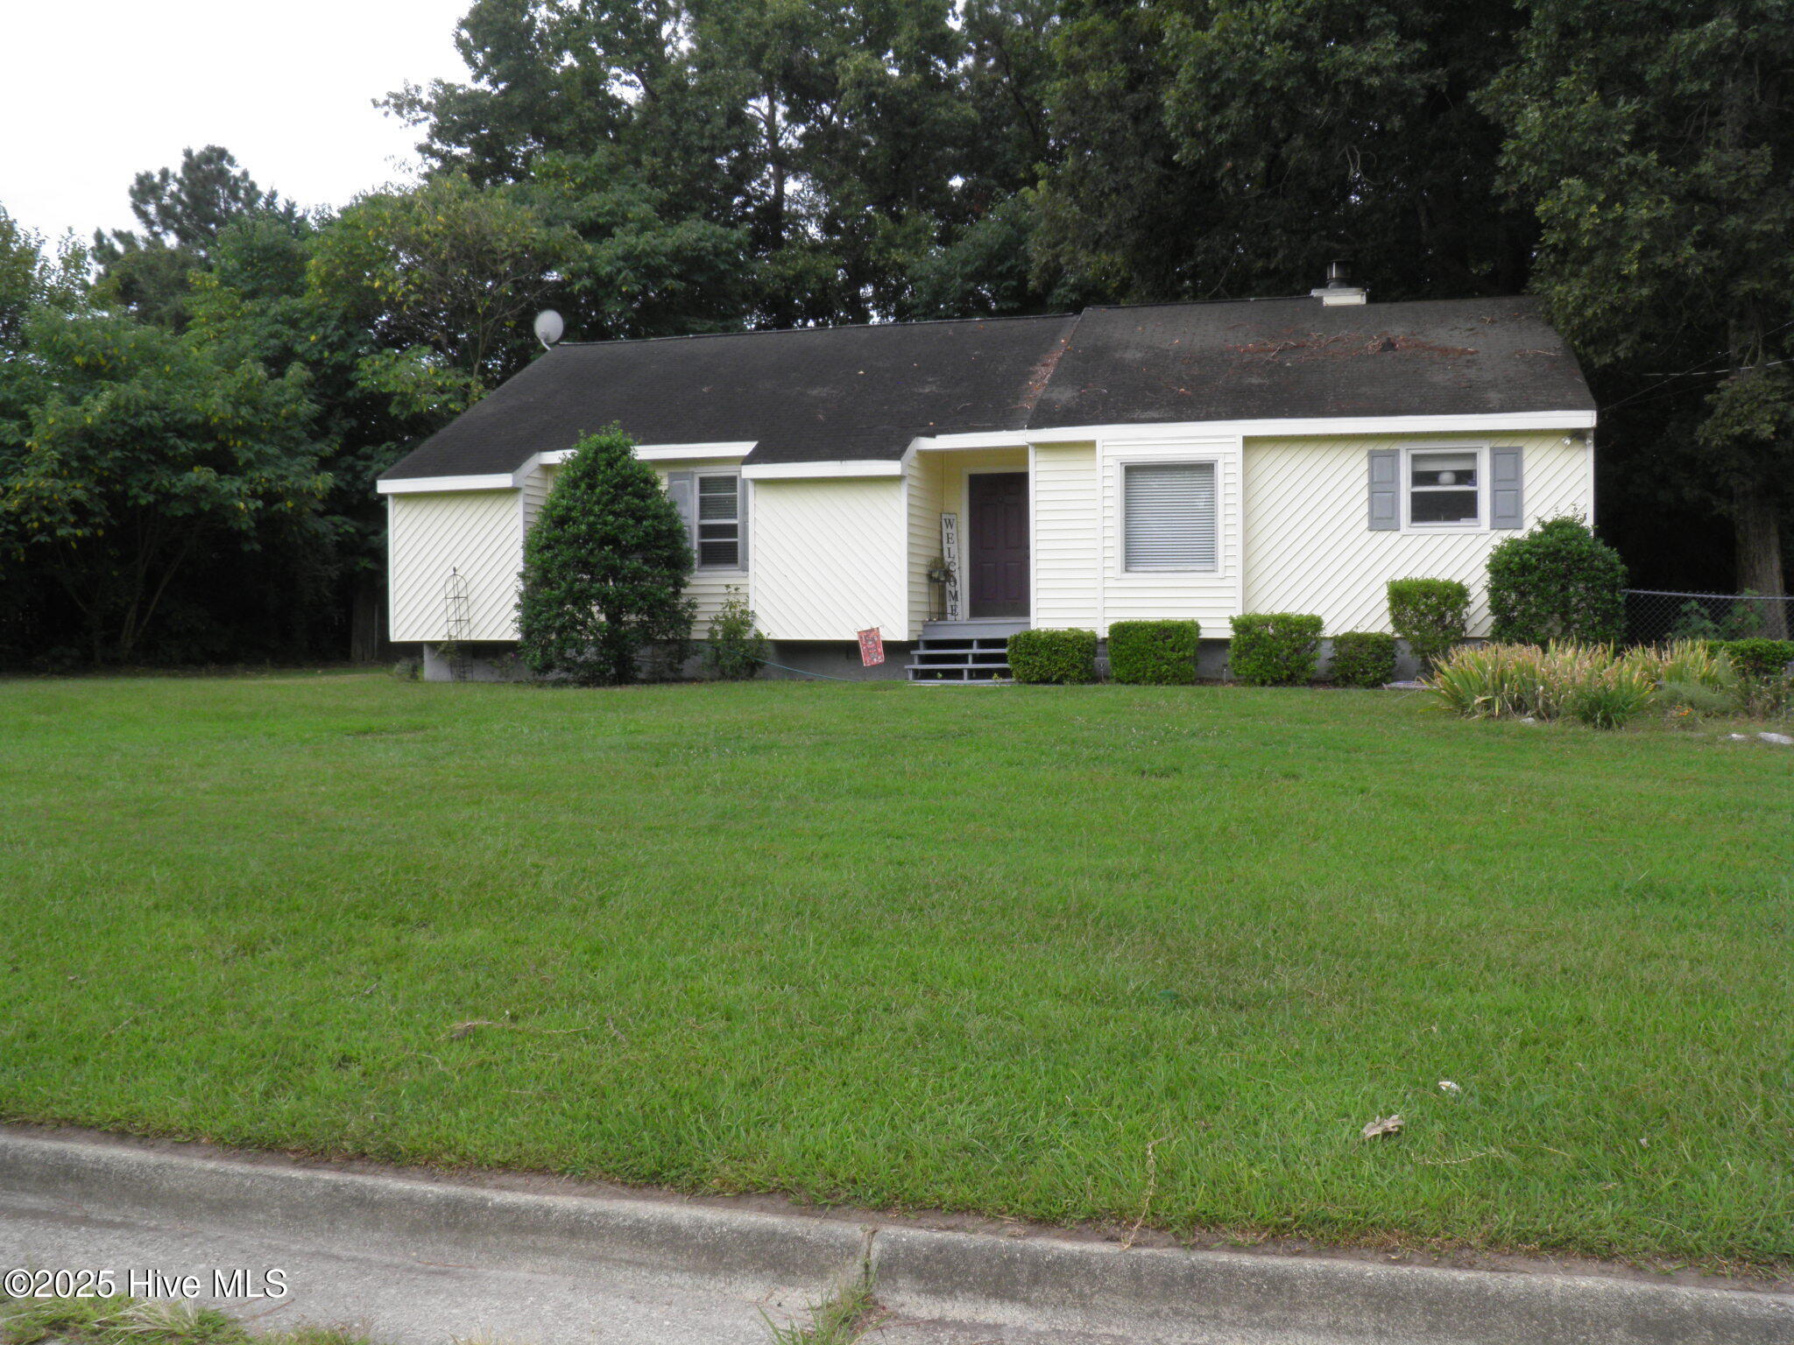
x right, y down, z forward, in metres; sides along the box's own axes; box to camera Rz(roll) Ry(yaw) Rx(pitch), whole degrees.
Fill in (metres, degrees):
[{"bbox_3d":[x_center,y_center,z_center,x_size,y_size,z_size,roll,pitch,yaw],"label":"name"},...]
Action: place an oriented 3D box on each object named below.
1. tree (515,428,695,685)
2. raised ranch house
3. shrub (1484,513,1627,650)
[{"bbox_3d":[-3.909,-1.566,20.800,2.400,3.420,2.300,0,1,13],"label":"tree"},{"bbox_3d":[1.609,-3.132,24.913,15.920,6.410,10.300,0,1,13],"label":"raised ranch house"},{"bbox_3d":[7.507,-0.822,17.700,1.600,1.900,1.550,0,1,13],"label":"shrub"}]

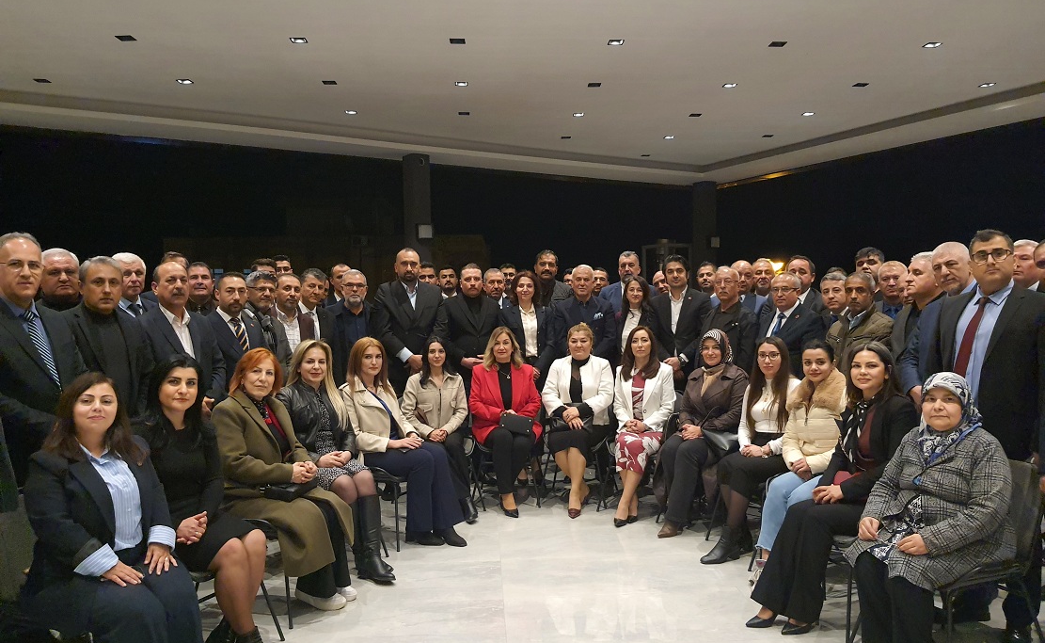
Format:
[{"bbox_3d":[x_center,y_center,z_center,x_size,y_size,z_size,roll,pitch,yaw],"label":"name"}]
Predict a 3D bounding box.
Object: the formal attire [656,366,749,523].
[{"bbox_3d":[1.235,0.780,5.300,0.490,0.930,0.760,1,2,36],"label":"formal attire"}]

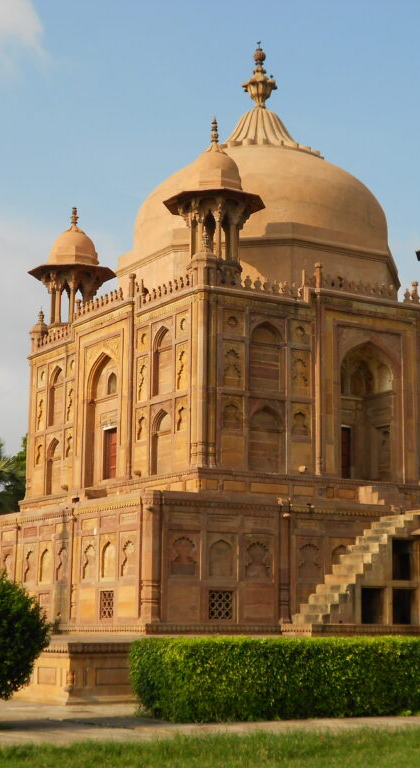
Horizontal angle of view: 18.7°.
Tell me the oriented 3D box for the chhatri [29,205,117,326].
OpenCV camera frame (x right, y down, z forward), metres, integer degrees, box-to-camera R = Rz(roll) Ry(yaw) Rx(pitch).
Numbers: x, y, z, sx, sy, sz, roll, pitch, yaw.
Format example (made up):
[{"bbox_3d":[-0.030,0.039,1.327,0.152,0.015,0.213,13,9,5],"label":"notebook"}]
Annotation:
[{"bbox_3d":[-5.187,-4.205,48.101,3.031,5.081,3.031,7,-12,-31],"label":"chhatri"}]

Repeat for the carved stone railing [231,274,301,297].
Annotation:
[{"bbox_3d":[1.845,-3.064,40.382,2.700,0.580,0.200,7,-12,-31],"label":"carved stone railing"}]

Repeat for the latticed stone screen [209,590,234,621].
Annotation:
[{"bbox_3d":[0.282,5.585,32.124,0.744,0.731,0.100,7,-12,-31],"label":"latticed stone screen"}]

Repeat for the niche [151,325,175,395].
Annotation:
[{"bbox_3d":[-1.396,-0.753,40.783,0.280,2.250,1.320,7,-12,-31],"label":"niche"}]

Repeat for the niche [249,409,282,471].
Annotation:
[{"bbox_3d":[1.655,1.726,39.535,1.240,2.090,0.280,7,-12,-31],"label":"niche"}]

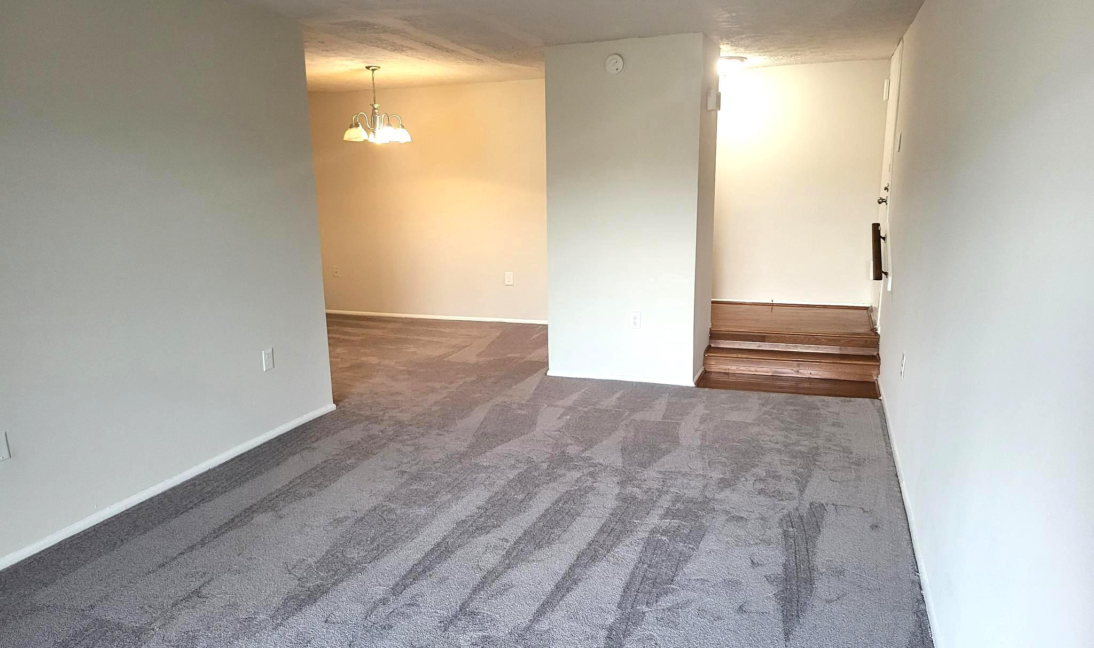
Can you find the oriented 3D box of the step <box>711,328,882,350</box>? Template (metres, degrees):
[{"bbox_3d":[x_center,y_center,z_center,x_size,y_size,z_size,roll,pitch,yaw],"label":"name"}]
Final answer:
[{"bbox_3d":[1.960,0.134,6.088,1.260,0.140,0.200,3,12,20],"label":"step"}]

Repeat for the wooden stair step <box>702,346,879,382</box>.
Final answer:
[{"bbox_3d":[1.884,0.306,5.907,1.260,0.135,0.310,3,12,20],"label":"wooden stair step"}]

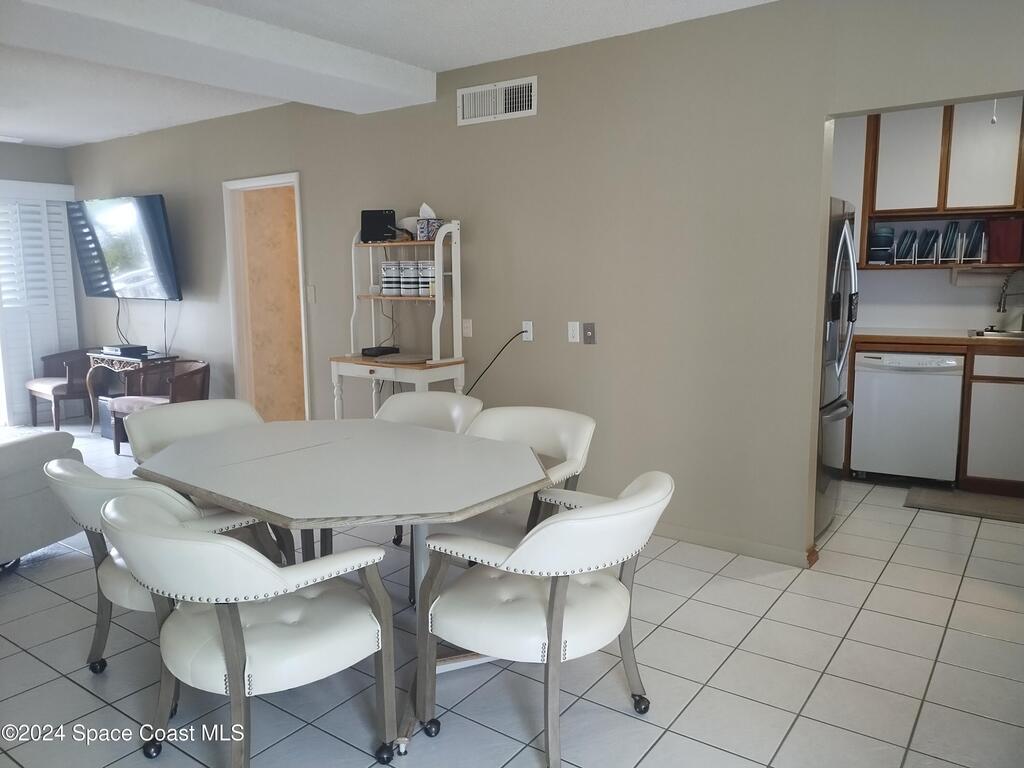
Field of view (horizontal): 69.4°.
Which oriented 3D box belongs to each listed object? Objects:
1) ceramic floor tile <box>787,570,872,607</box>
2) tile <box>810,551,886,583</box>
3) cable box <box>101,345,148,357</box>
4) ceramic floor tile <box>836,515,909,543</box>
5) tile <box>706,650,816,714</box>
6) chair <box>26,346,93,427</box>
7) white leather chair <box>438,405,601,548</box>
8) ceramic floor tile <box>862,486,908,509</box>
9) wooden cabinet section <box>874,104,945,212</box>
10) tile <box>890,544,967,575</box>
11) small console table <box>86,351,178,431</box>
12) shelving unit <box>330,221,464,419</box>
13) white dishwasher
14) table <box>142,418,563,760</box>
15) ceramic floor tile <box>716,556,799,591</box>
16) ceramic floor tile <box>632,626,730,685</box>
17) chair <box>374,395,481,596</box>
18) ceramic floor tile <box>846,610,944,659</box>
[{"bbox_3d":[1.381,0.885,3.196,0.297,0.010,0.297,5,10,36],"label":"ceramic floor tile"},{"bbox_3d":[1.559,0.849,3.436,0.297,0.010,0.297,5,10,36],"label":"tile"},{"bbox_3d":[-3.480,-0.305,6.661,0.310,0.060,0.235,5,10,36],"label":"cable box"},{"bbox_3d":[1.939,0.789,3.969,0.301,0.010,0.301,5,10,36],"label":"ceramic floor tile"},{"bbox_3d":[0.857,1.001,2.502,0.301,0.010,0.301,5,10,36],"label":"tile"},{"bbox_3d":[-4.374,0.021,7.341,0.560,0.740,0.570,6,10,40],"label":"chair"},{"bbox_3d":[0.039,0.519,3.076,0.610,0.785,0.630,4,9,33],"label":"white leather chair"},{"bbox_3d":[2.300,0.713,4.488,0.302,0.010,0.302,6,10,35],"label":"ceramic floor tile"},{"bbox_3d":[2.603,-1.448,4.801,0.363,0.646,0.300,5,10,36],"label":"wooden cabinet section"},{"bbox_3d":[2.006,0.847,3.549,0.301,0.010,0.301,5,10,36],"label":"tile"},{"bbox_3d":[-3.422,0.112,6.676,1.012,0.740,0.308,5,10,36],"label":"small console table"},{"bbox_3d":[-0.712,-0.125,4.560,0.785,1.703,0.374,5,10,36],"label":"shelving unit"},{"bbox_3d":[2.666,0.195,4.928,0.605,0.830,0.610,5,10,36],"label":"white dishwasher"},{"bbox_3d":[-0.594,0.614,2.599,1.540,0.747,1.040,6,10,39],"label":"table"},{"bbox_3d":[1.151,0.873,3.422,0.302,0.010,0.302,6,10,35],"label":"ceramic floor tile"},{"bbox_3d":[0.608,0.971,2.654,0.297,0.010,0.297,5,10,36],"label":"ceramic floor tile"},{"bbox_3d":[-0.441,0.472,3.461,0.610,0.785,0.630,3,9,23],"label":"chair"},{"bbox_3d":[1.446,0.942,2.781,0.297,0.010,0.297,5,10,36],"label":"ceramic floor tile"}]

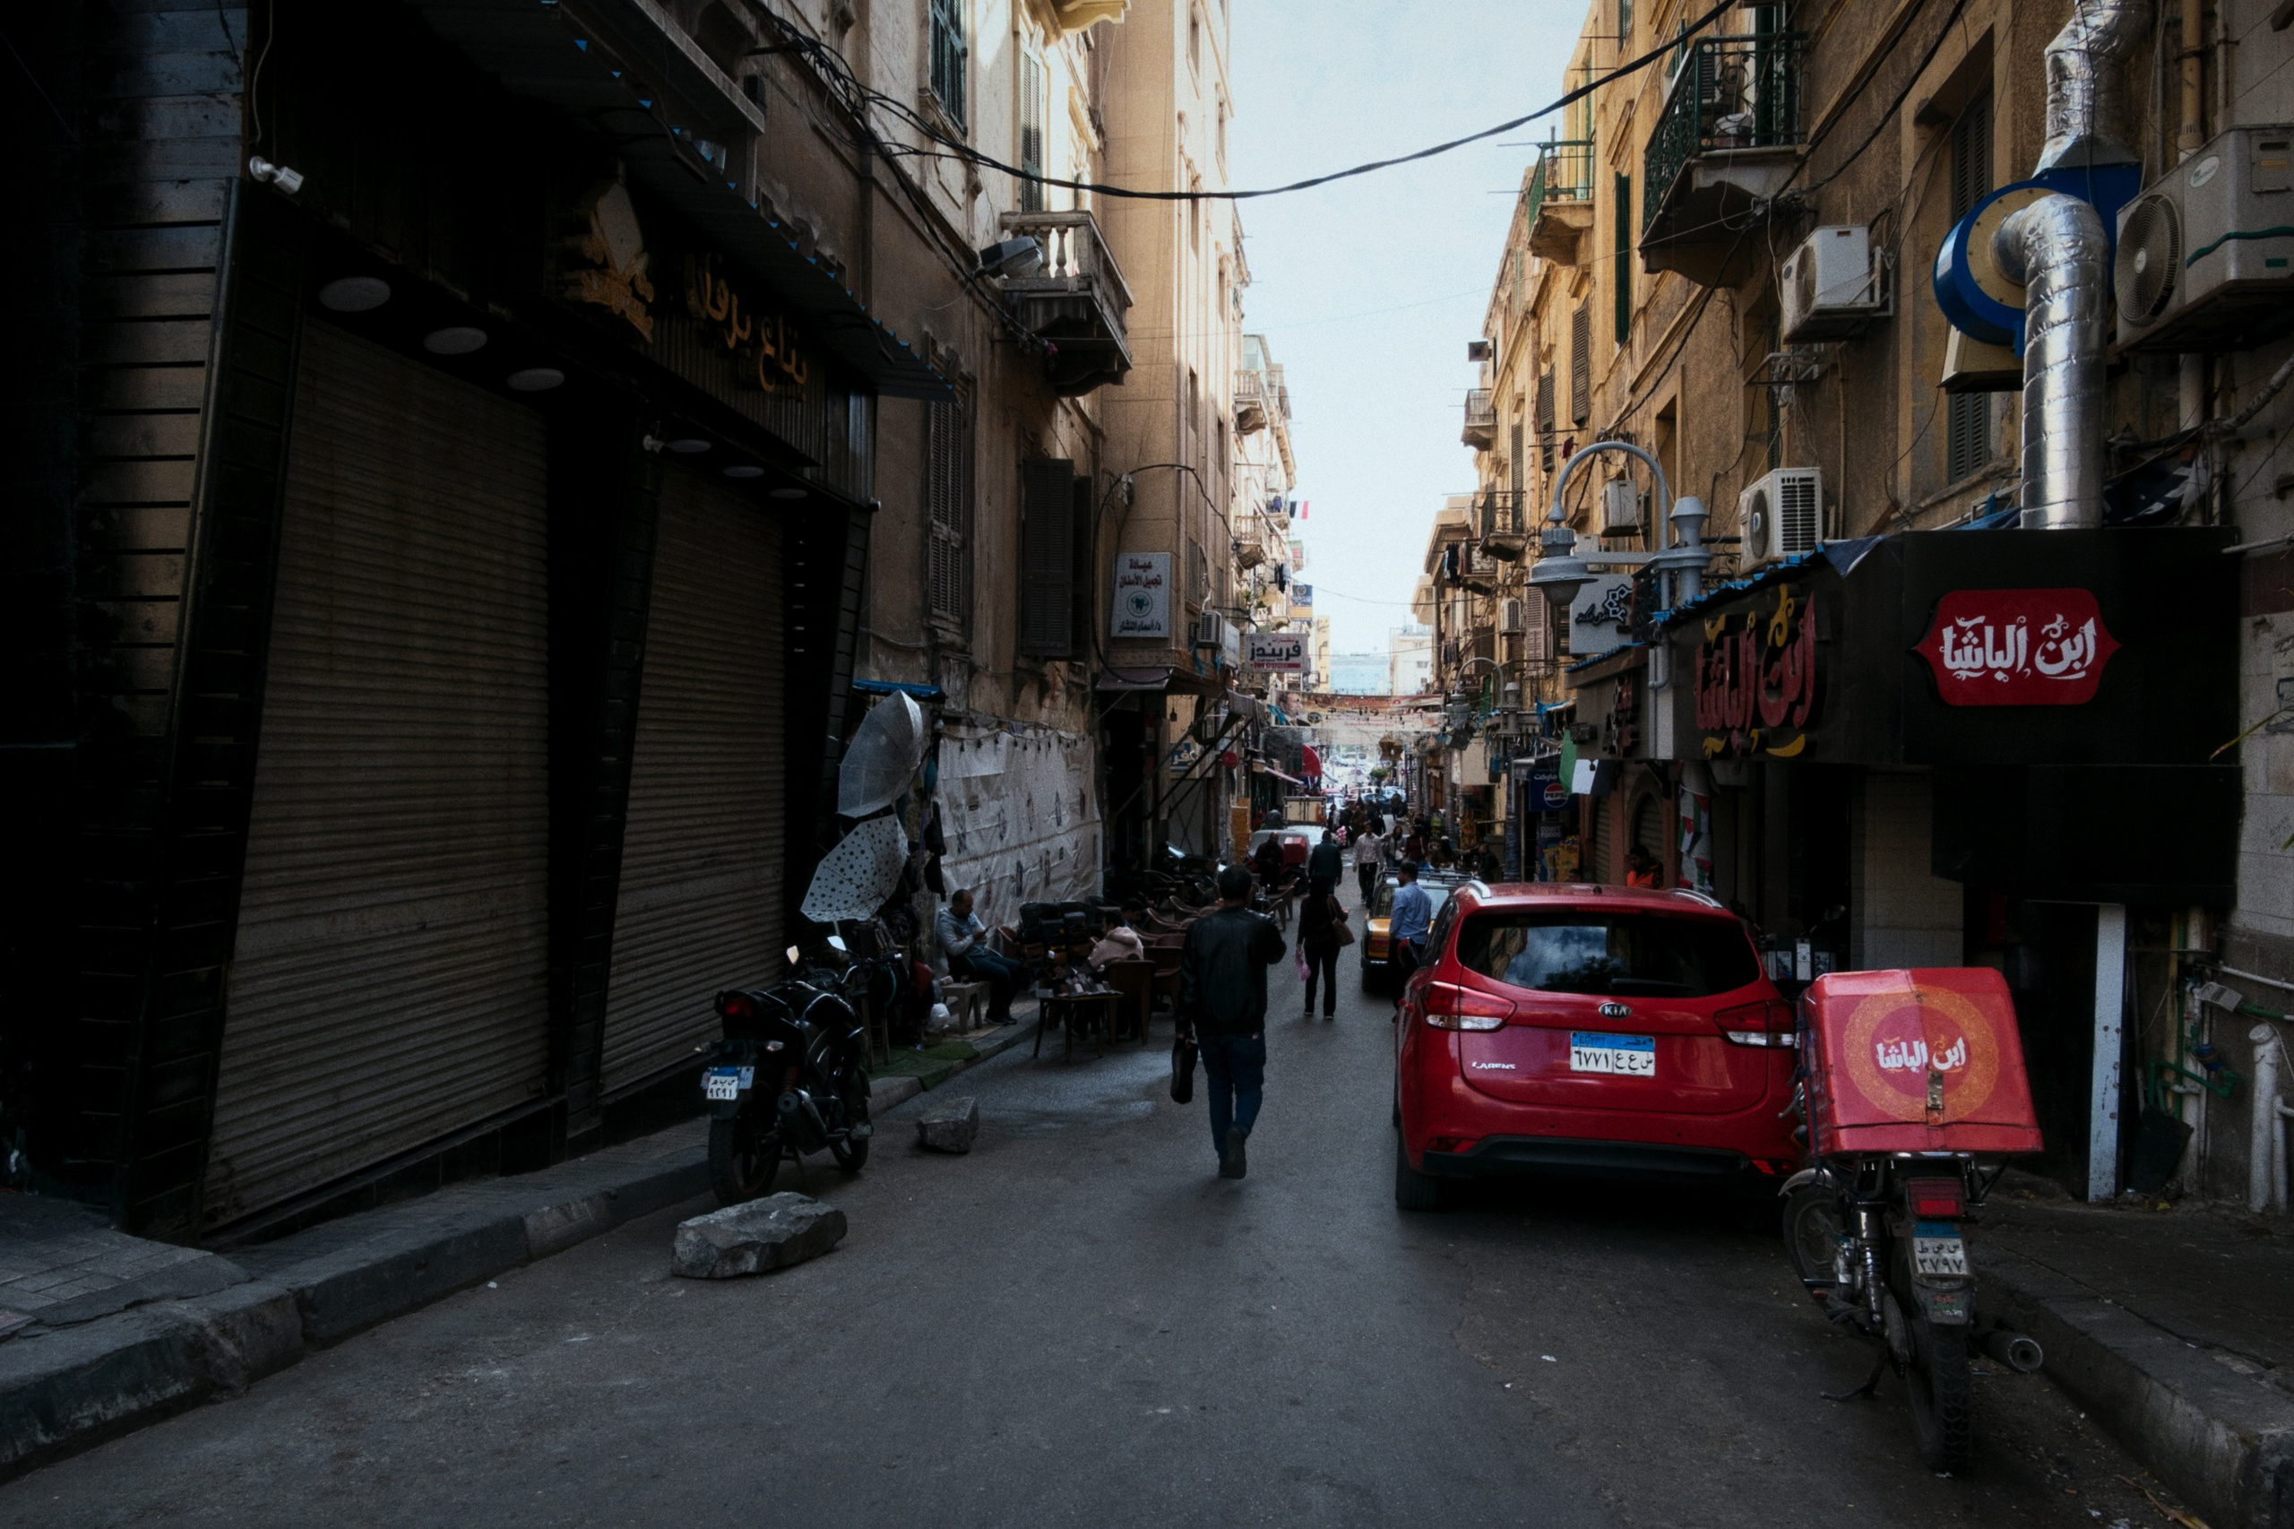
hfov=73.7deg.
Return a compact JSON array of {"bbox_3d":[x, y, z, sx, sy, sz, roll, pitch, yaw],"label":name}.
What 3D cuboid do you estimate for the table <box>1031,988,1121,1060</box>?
[{"bbox_3d":[-0.630,2.380,13.800,0.720,0.600,0.550,0,0,0],"label":"table"}]

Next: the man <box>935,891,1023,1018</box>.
[{"bbox_3d":[-1.520,1.740,13.900,0.800,1.200,0.520,1,0,12],"label":"man"}]

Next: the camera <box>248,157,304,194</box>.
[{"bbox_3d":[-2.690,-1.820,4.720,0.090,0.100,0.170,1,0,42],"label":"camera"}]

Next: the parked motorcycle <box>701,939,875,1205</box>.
[{"bbox_3d":[-1.630,1.430,7.180,0.750,1.140,2.000,-1,-5,14],"label":"parked motorcycle"}]

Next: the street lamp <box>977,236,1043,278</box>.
[{"bbox_3d":[-1.270,-4.730,14.250,0.600,0.190,0.310,-20,-3,8],"label":"street lamp"}]

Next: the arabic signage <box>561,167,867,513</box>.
[{"bbox_3d":[-2.200,-2.260,8.470,0.150,0.950,3.900,0,0,9],"label":"arabic signage"}]

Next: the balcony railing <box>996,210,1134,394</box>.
[{"bbox_3d":[-0.850,-5.220,18.000,0.950,1.420,3.000,0,0,9],"label":"balcony railing"}]

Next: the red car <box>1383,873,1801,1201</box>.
[{"bbox_3d":[2.300,1.480,8.700,1.820,1.600,4.520,0,-5,9],"label":"red car"}]

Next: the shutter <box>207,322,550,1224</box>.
[{"bbox_3d":[-3.055,-0.040,6.200,0.090,3.300,2.320,0,0,9],"label":"shutter"}]

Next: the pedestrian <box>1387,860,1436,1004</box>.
[{"bbox_3d":[2.830,1.940,16.500,0.520,1.740,0.380,0,0,-7],"label":"pedestrian"}]

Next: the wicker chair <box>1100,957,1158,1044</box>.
[{"bbox_3d":[-0.190,2.360,15.300,0.550,0.840,0.570,0,0,-7],"label":"wicker chair"}]

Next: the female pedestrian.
[{"bbox_3d":[2.100,2.265,18.400,0.550,1.620,0.360,0,0,6],"label":"female pedestrian"}]

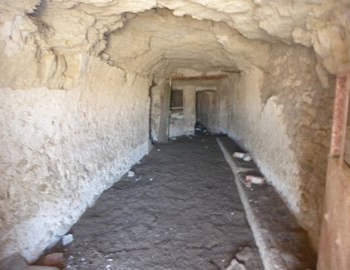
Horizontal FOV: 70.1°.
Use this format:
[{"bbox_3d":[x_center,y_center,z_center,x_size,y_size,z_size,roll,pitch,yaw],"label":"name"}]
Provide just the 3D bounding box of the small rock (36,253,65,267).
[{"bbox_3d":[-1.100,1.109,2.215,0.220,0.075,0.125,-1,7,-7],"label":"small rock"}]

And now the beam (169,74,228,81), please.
[{"bbox_3d":[0.989,-2.417,10.500,2.442,0.170,0.170,-2,7,0],"label":"beam"}]

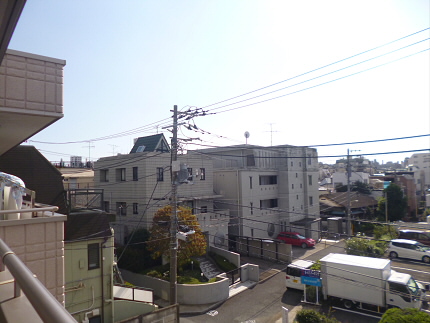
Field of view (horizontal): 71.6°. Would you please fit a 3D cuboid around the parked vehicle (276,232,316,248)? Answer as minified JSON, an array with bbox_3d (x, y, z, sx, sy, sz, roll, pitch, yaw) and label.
[{"bbox_3d":[10.190,9.426,36.833,4.250,1.480,1.700,-4,-4,40],"label":"parked vehicle"}]

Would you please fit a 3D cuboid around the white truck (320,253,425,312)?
[{"bbox_3d":[9.555,7.632,18.395,5.216,2.796,1.900,-6,-2,41],"label":"white truck"}]

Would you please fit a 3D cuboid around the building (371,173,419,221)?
[{"bbox_3d":[35.646,6.606,59.294,6.000,8.500,6.800,1,-4,-38],"label":"building"}]

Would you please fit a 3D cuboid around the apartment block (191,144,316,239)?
[{"bbox_3d":[5.164,4.414,38.519,11.547,11.900,12.793,-4,-4,40],"label":"apartment block"}]

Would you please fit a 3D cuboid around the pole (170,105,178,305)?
[{"bbox_3d":[-2.643,2.848,19.717,0.400,13.260,0.400,-3,-4,40],"label":"pole"}]

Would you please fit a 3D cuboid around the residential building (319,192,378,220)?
[{"bbox_3d":[23.148,8.288,53.951,9.200,5.100,7.200,1,-4,-32],"label":"residential building"}]

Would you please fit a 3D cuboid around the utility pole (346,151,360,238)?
[{"bbox_3d":[18.685,4.233,39.964,1.600,11.823,0.400,-3,-4,40],"label":"utility pole"}]

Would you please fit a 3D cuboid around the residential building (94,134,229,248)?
[{"bbox_3d":[-5.267,3.308,29.852,9.300,10.800,9.700,-4,-4,40],"label":"residential building"}]

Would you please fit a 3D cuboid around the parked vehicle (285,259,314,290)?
[{"bbox_3d":[6.885,8.560,22.679,1.475,1.760,3.395,-4,-4,40],"label":"parked vehicle"}]

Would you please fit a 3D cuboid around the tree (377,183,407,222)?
[{"bbox_3d":[30.506,7.006,51.029,4.700,7.000,4.700,-4,-4,40],"label":"tree"}]

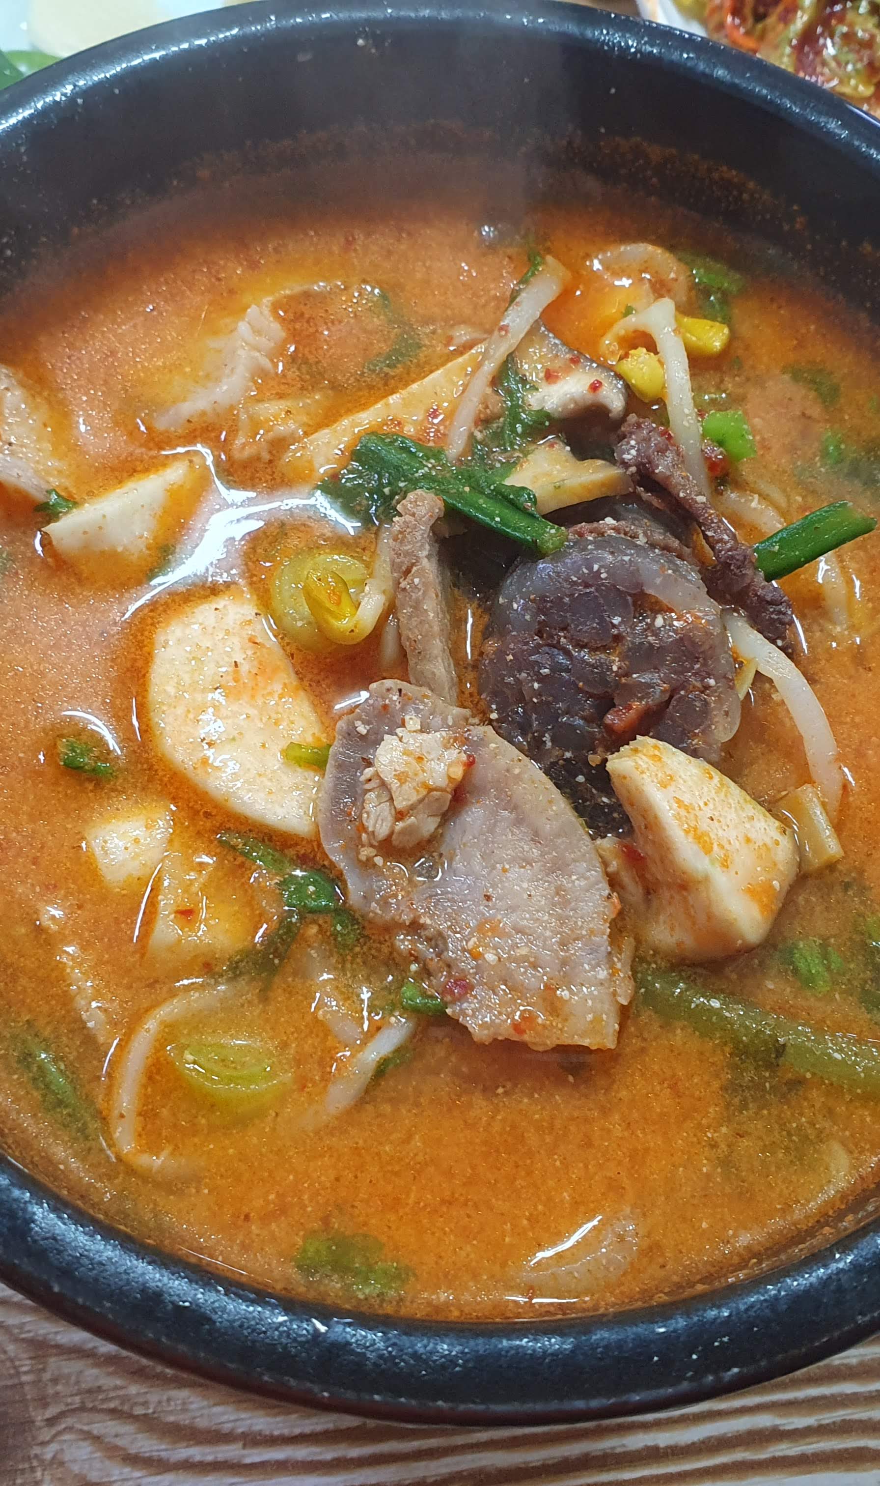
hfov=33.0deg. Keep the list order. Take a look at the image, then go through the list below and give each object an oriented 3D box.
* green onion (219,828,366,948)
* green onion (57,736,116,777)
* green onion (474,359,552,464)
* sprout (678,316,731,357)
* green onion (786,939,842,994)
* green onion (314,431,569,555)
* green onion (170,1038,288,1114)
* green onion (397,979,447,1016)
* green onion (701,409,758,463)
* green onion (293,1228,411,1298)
[{"bbox_3d":[-0.018,0.017,0.177,0.020,0.004,0.007,34,68,12],"label":"green onion"},{"bbox_3d":[-0.044,0.002,0.183,0.007,0.003,0.004,24,66,8],"label":"green onion"},{"bbox_3d":[0.010,-0.045,0.203,0.008,0.005,0.017,13,65,3],"label":"green onion"},{"bbox_3d":[0.038,-0.058,0.214,0.008,0.005,0.005,8,65,1],"label":"sprout"},{"bbox_3d":[0.044,0.025,0.172,0.005,0.004,0.006,-22,70,-13],"label":"green onion"},{"bbox_3d":[0.001,-0.030,0.187,0.029,0.009,0.011,24,67,6],"label":"green onion"},{"bbox_3d":[-0.024,0.038,0.169,0.013,0.006,0.009,2,65,-2],"label":"green onion"},{"bbox_3d":[-0.002,0.029,0.165,0.005,0.004,0.004,27,67,7],"label":"green onion"},{"bbox_3d":[0.039,-0.041,0.198,0.007,0.005,0.005,29,68,8],"label":"green onion"},{"bbox_3d":[-0.009,0.054,0.156,0.012,0.005,0.005,16,67,3],"label":"green onion"}]

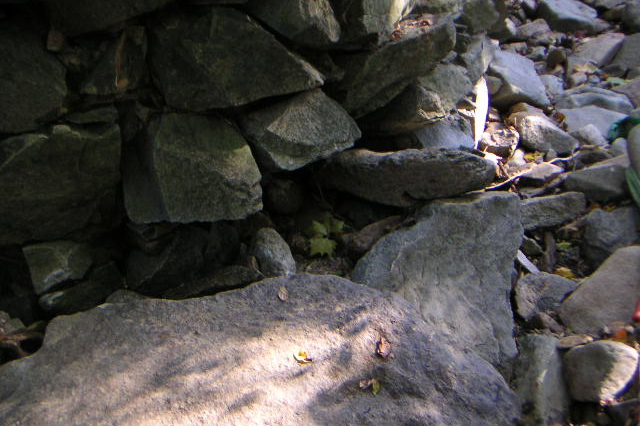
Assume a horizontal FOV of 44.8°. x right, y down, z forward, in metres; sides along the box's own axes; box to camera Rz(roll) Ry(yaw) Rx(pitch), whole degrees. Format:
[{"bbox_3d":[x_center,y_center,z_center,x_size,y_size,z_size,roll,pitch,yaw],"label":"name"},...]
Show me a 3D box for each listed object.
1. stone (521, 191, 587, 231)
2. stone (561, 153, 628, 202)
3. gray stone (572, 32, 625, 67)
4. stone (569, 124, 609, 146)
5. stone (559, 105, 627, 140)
[{"bbox_3d":[0.835,-0.007,2.780,0.230,0.100,0.140,-10,30,-18],"label":"stone"},{"bbox_3d":[0.953,-0.122,2.700,0.215,0.120,0.150,7,27,13],"label":"stone"},{"bbox_3d":[1.399,-0.824,3.900,0.240,0.120,0.200,12,28,22],"label":"gray stone"},{"bbox_3d":[1.089,-0.319,3.150,0.150,0.065,0.100,9,27,18],"label":"stone"},{"bbox_3d":[1.259,-0.421,3.600,0.280,0.100,0.220,0,28,0],"label":"stone"}]

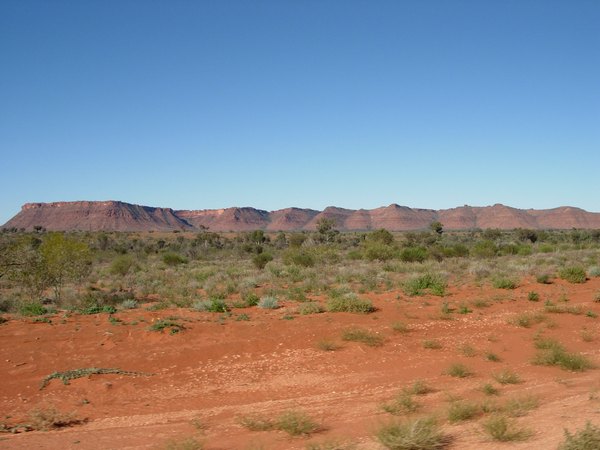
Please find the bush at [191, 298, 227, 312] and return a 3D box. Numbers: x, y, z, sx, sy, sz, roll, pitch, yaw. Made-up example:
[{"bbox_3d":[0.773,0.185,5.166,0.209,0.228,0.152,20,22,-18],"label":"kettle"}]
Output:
[{"bbox_3d":[-1.945,1.736,14.310,0.782,0.279,0.626,0,0,0],"label":"bush"}]

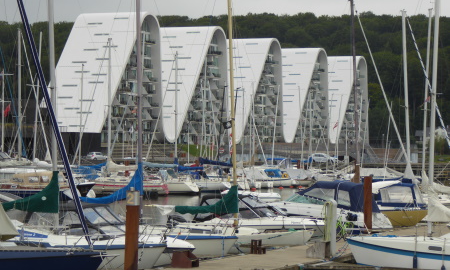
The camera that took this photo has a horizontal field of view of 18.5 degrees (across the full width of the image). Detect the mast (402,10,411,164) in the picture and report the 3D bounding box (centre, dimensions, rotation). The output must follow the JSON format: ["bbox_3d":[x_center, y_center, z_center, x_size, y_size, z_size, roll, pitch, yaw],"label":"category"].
[{"bbox_3d":[10.319,-2.083,78.085,0.170,9.831,0.170,-3,-1,27],"label":"mast"}]

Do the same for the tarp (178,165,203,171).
[{"bbox_3d":[-3.176,3.055,128.040,2.600,0.580,0.380,0,0,27],"label":"tarp"}]

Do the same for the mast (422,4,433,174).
[{"bbox_3d":[12.364,-2.291,84.390,0.160,10.791,0.160,3,1,27],"label":"mast"}]

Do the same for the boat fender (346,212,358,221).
[{"bbox_3d":[5.822,3.745,63.050,0.500,0.360,0.340,0,0,27],"label":"boat fender"}]

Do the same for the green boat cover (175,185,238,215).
[{"bbox_3d":[-0.782,2.727,58.297,3.000,1.250,0.350,0,0,27],"label":"green boat cover"}]

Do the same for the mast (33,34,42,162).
[{"bbox_3d":[-18.729,-3.429,137.740,0.180,13.642,0.180,3,1,27],"label":"mast"}]

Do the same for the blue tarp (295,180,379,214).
[{"bbox_3d":[5.398,2.951,66.154,3.750,1.470,2.200,0,0,27],"label":"blue tarp"}]

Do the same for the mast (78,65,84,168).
[{"bbox_3d":[-14.935,-1.808,143.560,0.150,10.971,0.150,2,1,27],"label":"mast"}]

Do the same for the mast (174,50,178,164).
[{"bbox_3d":[-4.510,-2.237,128.525,0.150,11.188,0.150,0,0,27],"label":"mast"}]

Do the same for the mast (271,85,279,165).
[{"bbox_3d":[6.113,-1.068,166.840,0.150,9.994,0.150,5,2,27],"label":"mast"}]

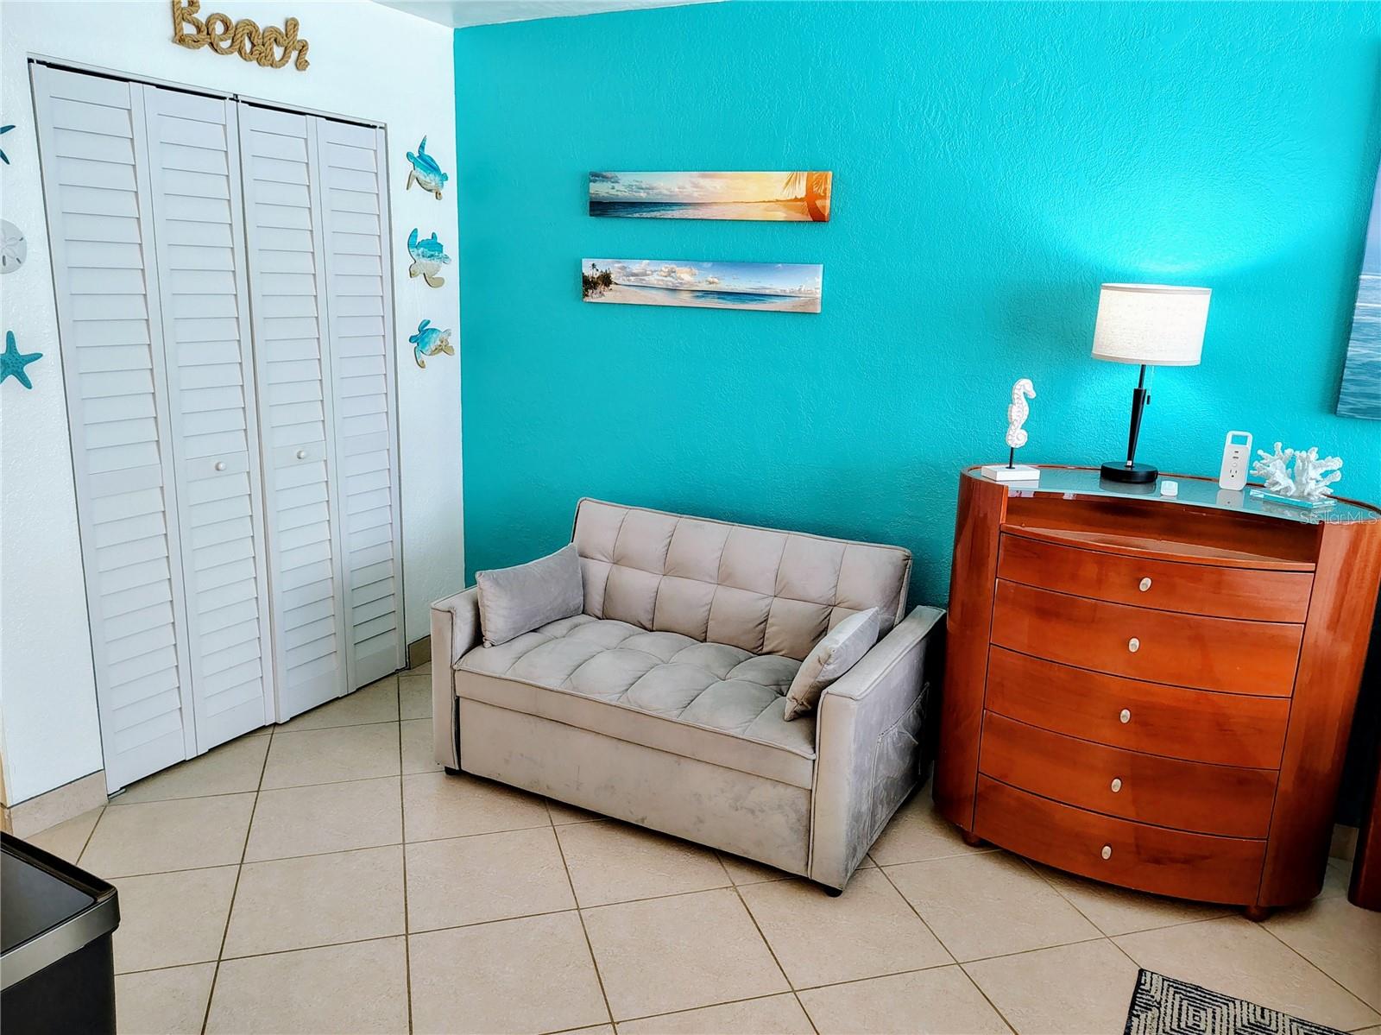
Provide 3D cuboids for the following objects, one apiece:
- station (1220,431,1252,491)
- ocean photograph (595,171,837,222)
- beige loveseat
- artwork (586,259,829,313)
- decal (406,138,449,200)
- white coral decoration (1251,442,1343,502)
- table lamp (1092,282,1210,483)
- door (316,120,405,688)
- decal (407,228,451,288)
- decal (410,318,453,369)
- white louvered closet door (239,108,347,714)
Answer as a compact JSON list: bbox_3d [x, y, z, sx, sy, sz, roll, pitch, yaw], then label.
[{"bbox_3d":[1.460,-0.153,2.563,0.069,0.158,0.045,8,14,26],"label":"station"},{"bbox_3d":[0.050,-1.101,3.292,0.918,0.154,0.030,8,14,26],"label":"ocean photograph"},{"bbox_3d":[0.006,0.442,3.029,1.350,0.800,0.870,8,14,26],"label":"beige loveseat"},{"bbox_3d":[0.022,-0.806,3.316,0.923,0.153,0.028,8,14,26],"label":"artwork"},{"bbox_3d":[-0.990,-1.320,3.614,0.015,0.222,0.226,8,14,26],"label":"decal"},{"bbox_3d":[1.577,-0.118,2.487,0.125,0.147,0.190,-5,14,-27],"label":"white coral decoration"},{"bbox_3d":[1.235,-0.365,2.628,0.278,0.525,0.278,8,14,26],"label":"table lamp"},{"bbox_3d":[-1.202,-0.358,3.507,0.033,2.030,0.301,8,14,26],"label":"door"},{"bbox_3d":[-1.000,-0.995,3.689,0.015,0.220,0.240,8,14,26],"label":"decal"},{"bbox_3d":[-1.010,-0.681,3.761,0.015,0.195,0.254,8,14,26],"label":"decal"},{"bbox_3d":[-1.338,-0.294,3.254,0.033,2.020,0.308,8,14,26],"label":"white louvered closet door"}]

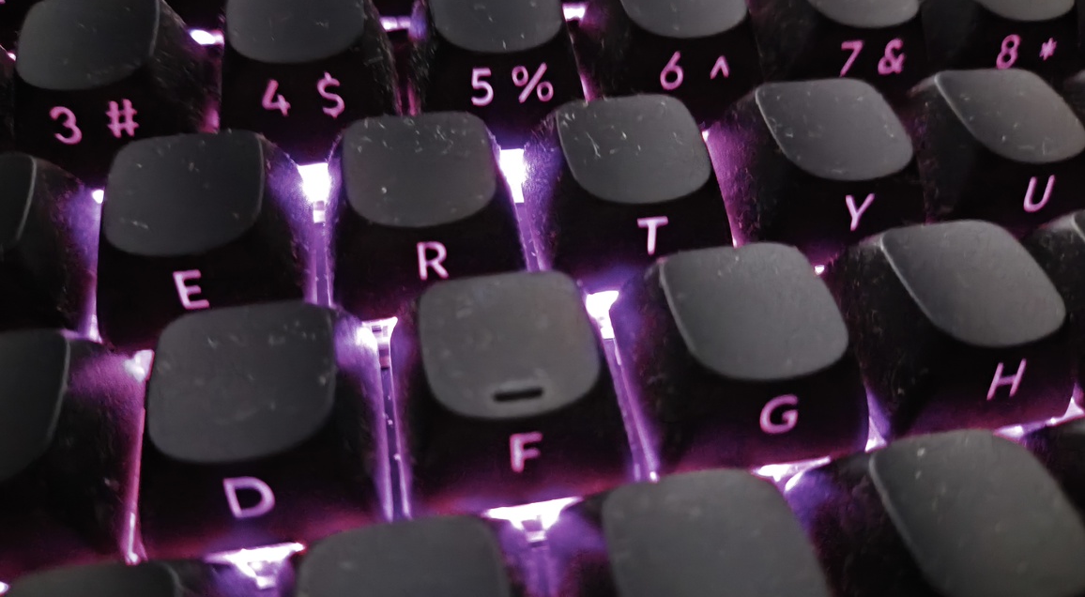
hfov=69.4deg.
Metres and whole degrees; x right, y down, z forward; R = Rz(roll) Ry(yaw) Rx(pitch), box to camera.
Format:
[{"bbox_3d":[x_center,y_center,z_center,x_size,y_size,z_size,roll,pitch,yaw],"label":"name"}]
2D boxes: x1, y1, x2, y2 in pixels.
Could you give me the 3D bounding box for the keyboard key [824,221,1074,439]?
[{"bbox_3d":[0.035,0.001,0.067,0.018,0.010,0.018,-7,56,-9],"label":"keyboard key"}]

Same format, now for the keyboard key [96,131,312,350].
[{"bbox_3d":[-0.029,-0.007,0.067,0.018,0.009,0.018,-7,58,-9],"label":"keyboard key"}]

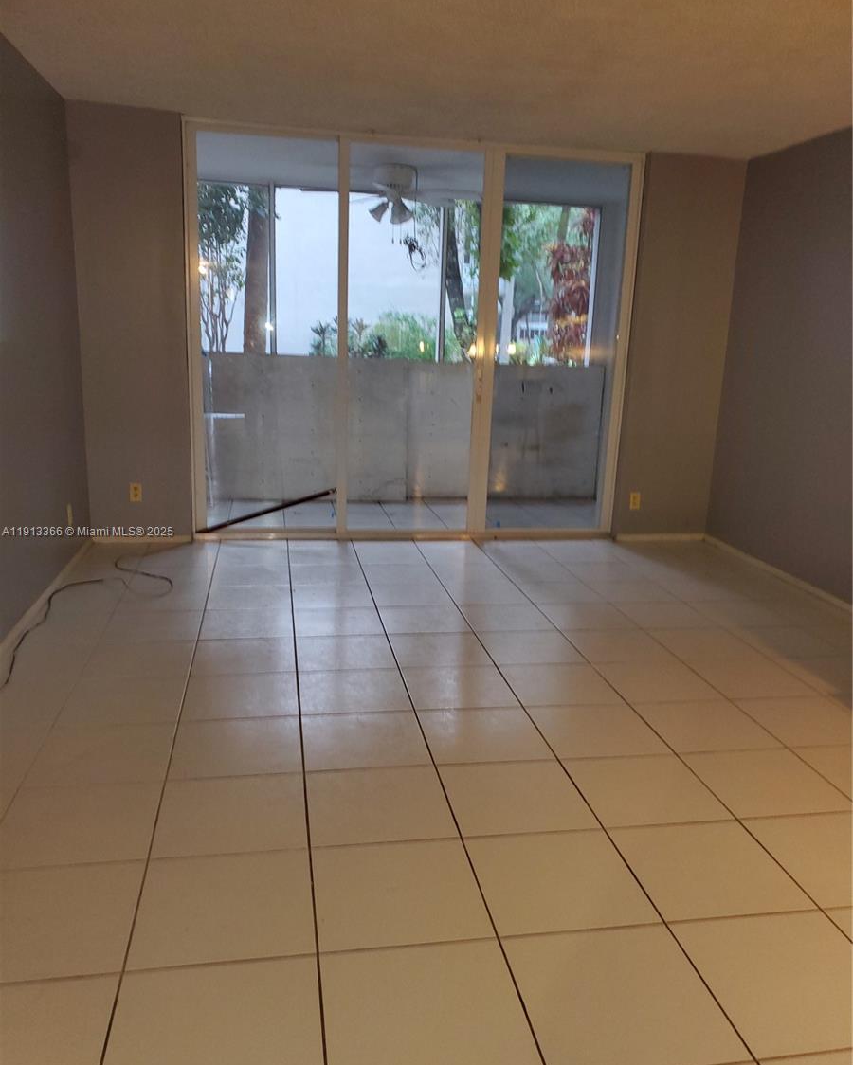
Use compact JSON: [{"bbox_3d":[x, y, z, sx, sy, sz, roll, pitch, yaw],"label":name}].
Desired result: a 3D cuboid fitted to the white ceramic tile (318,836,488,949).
[{"bbox_3d":[-0.070,0.879,2.090,0.402,0.010,0.394,0,14,-10],"label":"white ceramic tile"}]

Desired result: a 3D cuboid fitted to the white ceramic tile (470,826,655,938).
[{"bbox_3d":[0.334,0.886,2.183,0.400,0.010,0.390,0,14,-10],"label":"white ceramic tile"}]

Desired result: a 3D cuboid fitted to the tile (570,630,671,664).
[{"bbox_3d":[0.867,0.511,3.842,0.400,0.010,0.390,0,14,-10],"label":"tile"}]

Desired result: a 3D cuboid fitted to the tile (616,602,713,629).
[{"bbox_3d":[1.203,0.417,4.294,0.400,0.010,0.390,0,14,-10],"label":"tile"}]

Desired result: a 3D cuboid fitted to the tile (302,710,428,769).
[{"bbox_3d":[-0.208,0.700,2.866,0.400,0.010,0.390,0,14,-10],"label":"tile"}]

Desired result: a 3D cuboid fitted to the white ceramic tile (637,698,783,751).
[{"bbox_3d":[1.005,0.698,3.086,0.400,0.010,0.390,0,14,-10],"label":"white ceramic tile"}]

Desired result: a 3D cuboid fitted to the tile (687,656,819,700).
[{"bbox_3d":[1.327,0.598,3.503,0.402,0.010,0.394,0,14,-10],"label":"tile"}]

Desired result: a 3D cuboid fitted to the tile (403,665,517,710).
[{"bbox_3d":[0.125,0.604,3.306,0.400,0.010,0.394,0,14,-10],"label":"tile"}]

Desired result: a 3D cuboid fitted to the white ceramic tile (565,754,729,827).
[{"bbox_3d":[0.664,0.787,2.621,0.400,0.010,0.394,0,14,-10],"label":"white ceramic tile"}]

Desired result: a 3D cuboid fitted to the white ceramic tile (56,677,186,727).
[{"bbox_3d":[-1.077,0.605,3.077,0.395,0.010,0.382,0,14,-10],"label":"white ceramic tile"}]

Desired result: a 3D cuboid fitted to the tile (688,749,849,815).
[{"bbox_3d":[1.062,0.786,2.688,0.395,0.010,0.382,0,14,-10],"label":"tile"}]

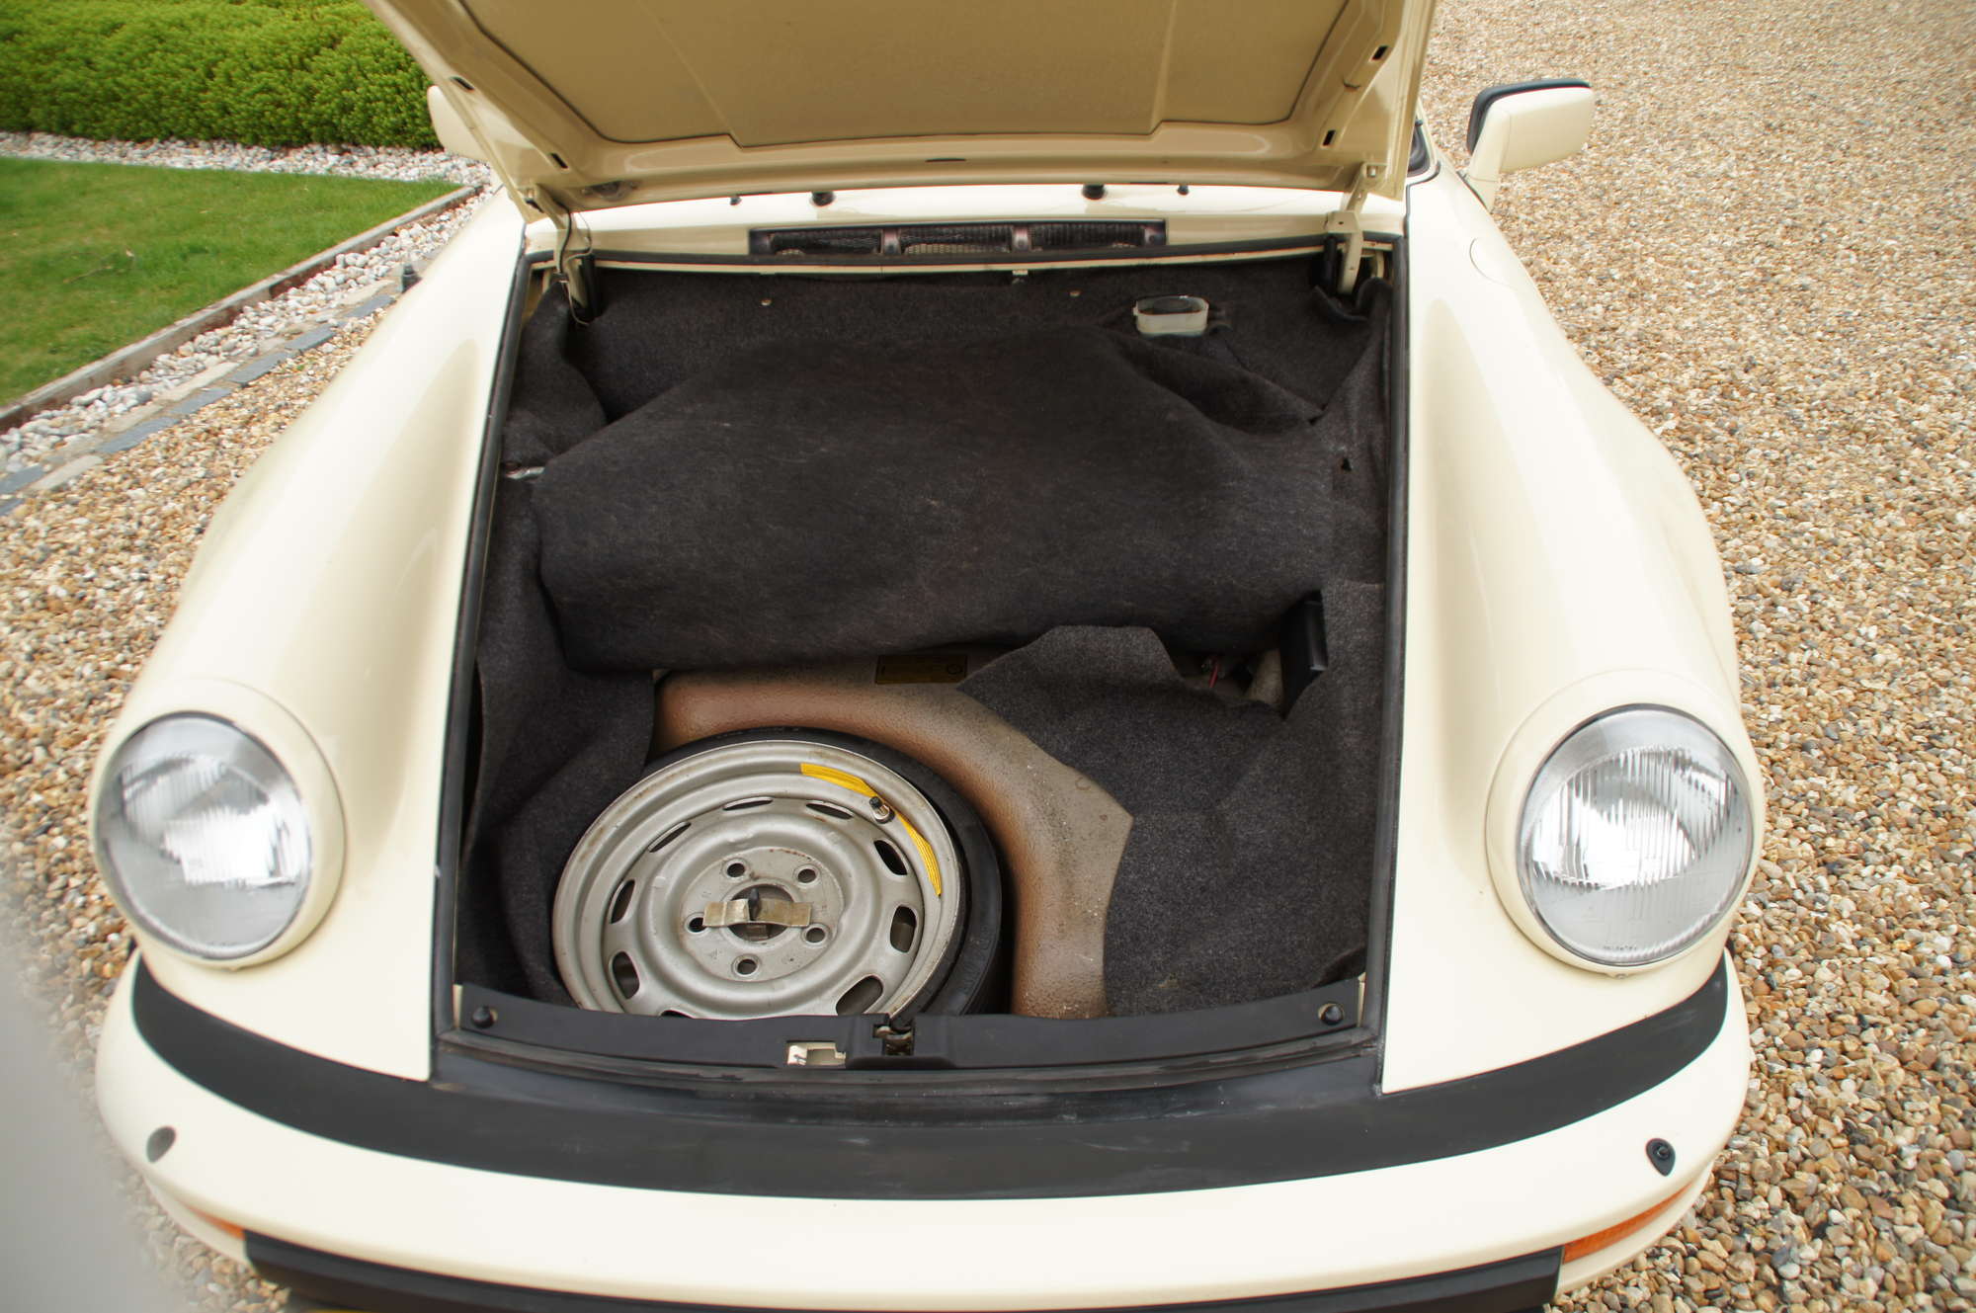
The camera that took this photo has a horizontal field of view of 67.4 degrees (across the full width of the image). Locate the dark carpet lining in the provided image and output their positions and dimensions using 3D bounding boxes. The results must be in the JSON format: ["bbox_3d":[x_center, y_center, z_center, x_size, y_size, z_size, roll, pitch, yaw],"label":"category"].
[{"bbox_3d":[-0.035,-0.018,1.515,0.950,0.470,0.830,1,33,2],"label":"dark carpet lining"}]

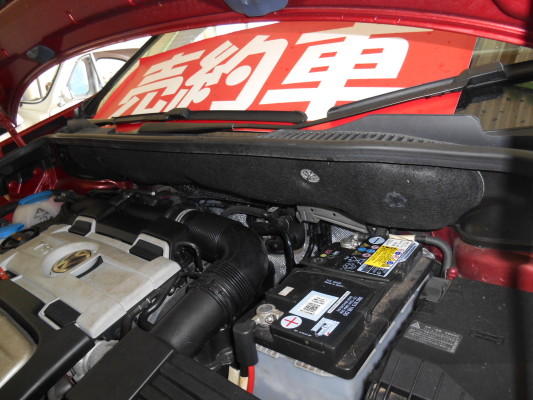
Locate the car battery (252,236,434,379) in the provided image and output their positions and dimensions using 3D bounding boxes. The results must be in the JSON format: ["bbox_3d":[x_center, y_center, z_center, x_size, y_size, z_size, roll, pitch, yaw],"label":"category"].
[{"bbox_3d":[0.119,0.204,0.601,0.175,0.190,0.278,5,22,39],"label":"car battery"}]

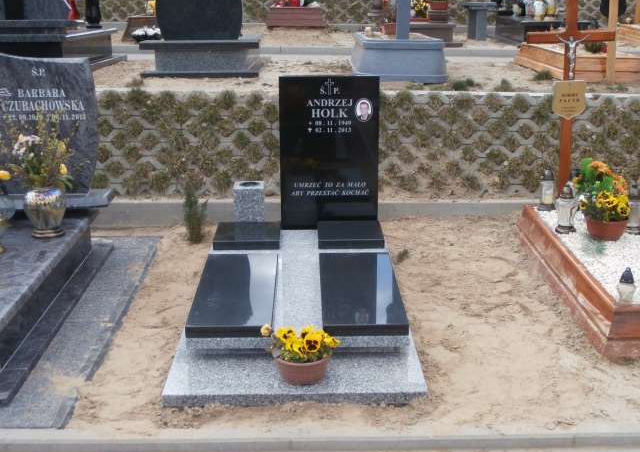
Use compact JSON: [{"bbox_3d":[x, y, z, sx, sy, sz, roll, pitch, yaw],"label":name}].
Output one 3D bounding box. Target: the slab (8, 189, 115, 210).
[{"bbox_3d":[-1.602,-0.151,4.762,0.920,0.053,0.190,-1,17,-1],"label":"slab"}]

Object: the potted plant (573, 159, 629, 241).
[{"bbox_3d":[1.511,-0.149,4.671,0.310,0.430,0.290,-1,17,-1],"label":"potted plant"}]

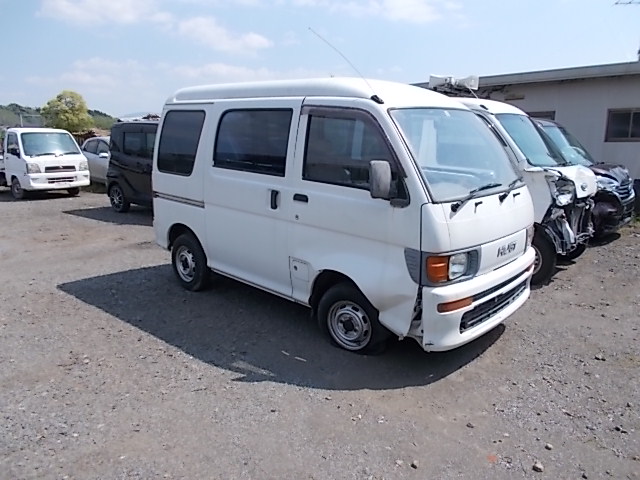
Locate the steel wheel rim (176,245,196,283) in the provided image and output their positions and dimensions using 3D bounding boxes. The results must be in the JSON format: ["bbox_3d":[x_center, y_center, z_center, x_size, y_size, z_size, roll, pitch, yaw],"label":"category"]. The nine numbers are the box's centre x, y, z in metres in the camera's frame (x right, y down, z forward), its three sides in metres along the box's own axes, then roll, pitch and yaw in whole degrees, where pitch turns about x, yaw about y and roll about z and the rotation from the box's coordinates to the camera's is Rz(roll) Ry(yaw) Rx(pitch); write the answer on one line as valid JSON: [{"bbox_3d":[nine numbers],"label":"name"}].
[{"bbox_3d":[-1.175,0.209,4.336,0.338,0.338,0.110,14,17,41],"label":"steel wheel rim"}]

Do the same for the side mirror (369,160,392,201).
[{"bbox_3d":[0.323,-0.317,2.566,0.085,0.205,0.140,14,17,41],"label":"side mirror"}]

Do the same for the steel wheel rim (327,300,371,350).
[{"bbox_3d":[0.212,0.543,3.080,0.338,0.338,0.110,14,17,41],"label":"steel wheel rim"}]

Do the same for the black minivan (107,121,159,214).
[{"bbox_3d":[-2.609,-1.395,9.357,3.395,1.750,1.475,8,14,36],"label":"black minivan"}]

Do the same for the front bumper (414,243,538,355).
[{"bbox_3d":[1.070,0.359,3.079,0.270,0.390,1.385,14,17,41],"label":"front bumper"}]

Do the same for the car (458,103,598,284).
[{"bbox_3d":[1.445,-0.779,5.836,3.300,1.870,1.475,10,15,42],"label":"car"}]

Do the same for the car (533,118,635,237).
[{"bbox_3d":[3.402,-1.176,8.311,3.420,1.710,1.500,10,15,42],"label":"car"}]

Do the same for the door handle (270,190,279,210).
[{"bbox_3d":[-0.320,-0.278,3.304,0.070,0.140,0.040,14,17,41],"label":"door handle"}]

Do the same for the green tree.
[{"bbox_3d":[-19.959,-9.018,38.539,3.900,5.702,3.900,-5,12,-26],"label":"green tree"}]

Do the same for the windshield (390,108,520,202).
[{"bbox_3d":[0.913,-0.579,3.049,1.240,0.660,0.110,-11,-20,-46],"label":"windshield"}]

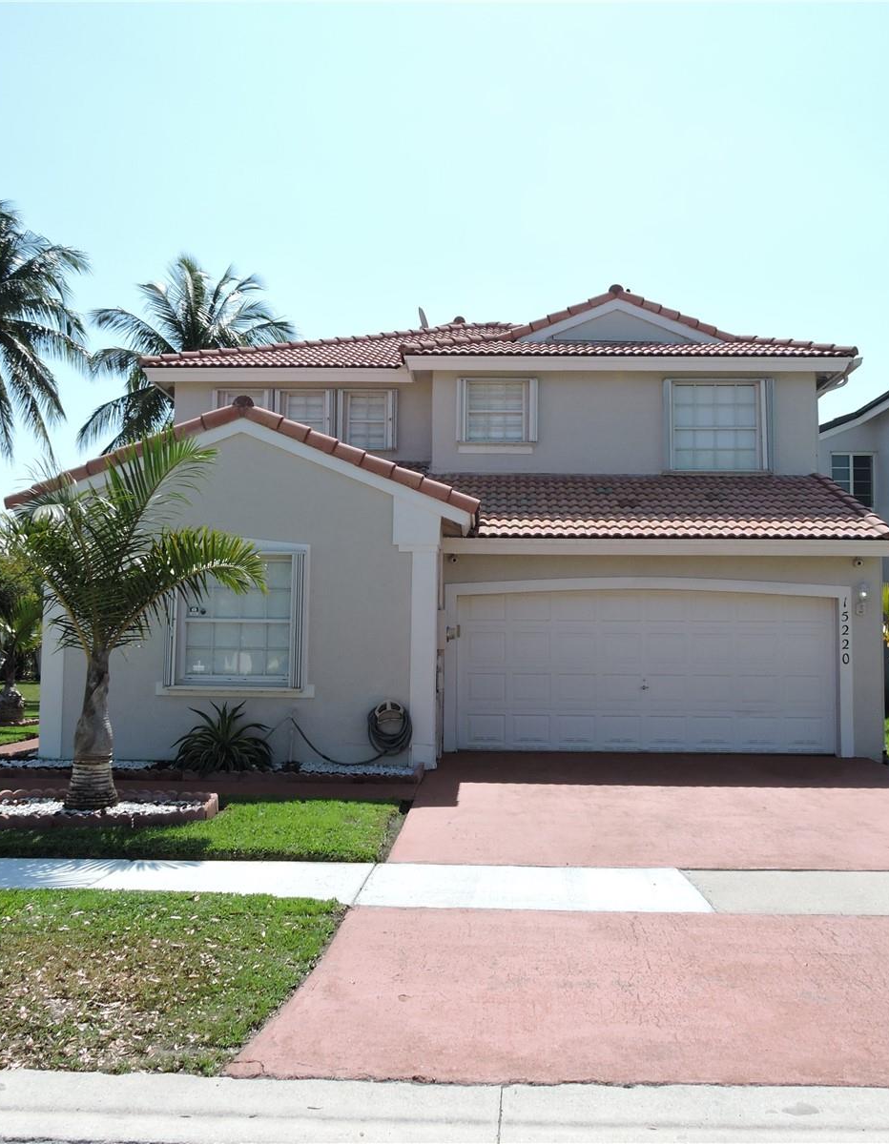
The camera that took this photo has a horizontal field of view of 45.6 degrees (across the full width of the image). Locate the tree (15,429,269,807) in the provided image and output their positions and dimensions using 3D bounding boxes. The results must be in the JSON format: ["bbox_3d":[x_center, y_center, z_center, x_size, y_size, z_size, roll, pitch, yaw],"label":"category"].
[{"bbox_3d":[-2.769,0.402,9.478,2.270,3.310,2.200,1,-4,2],"label":"tree"}]

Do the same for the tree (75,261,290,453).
[{"bbox_3d":[-8.053,-3.064,32.541,6.500,13.430,6.200,1,-4,2],"label":"tree"}]

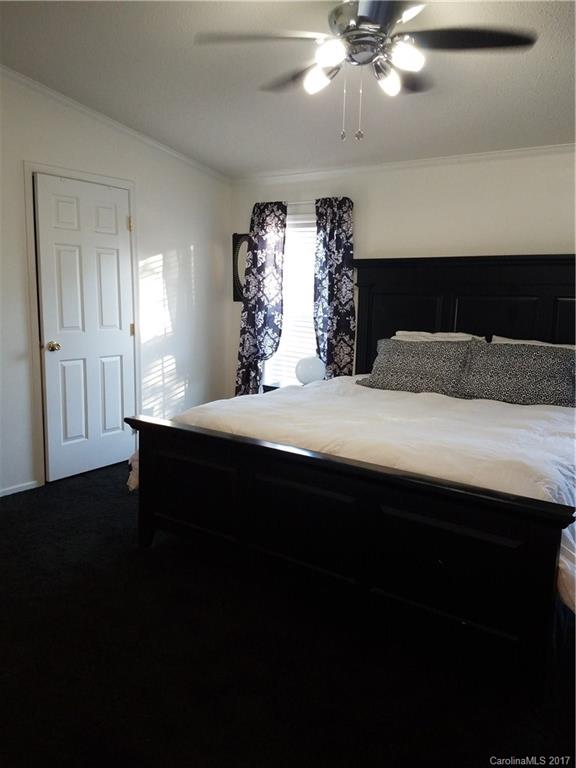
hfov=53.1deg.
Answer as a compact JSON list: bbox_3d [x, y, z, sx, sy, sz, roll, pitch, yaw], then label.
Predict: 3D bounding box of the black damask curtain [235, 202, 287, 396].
[{"bbox_3d":[-0.248,-0.559,5.107,0.525,1.998,0.130,7,12,33],"label":"black damask curtain"}]

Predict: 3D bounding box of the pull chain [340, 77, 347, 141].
[{"bbox_3d":[0.225,-1.105,2.308,0.022,0.248,0.022,7,12,33],"label":"pull chain"}]

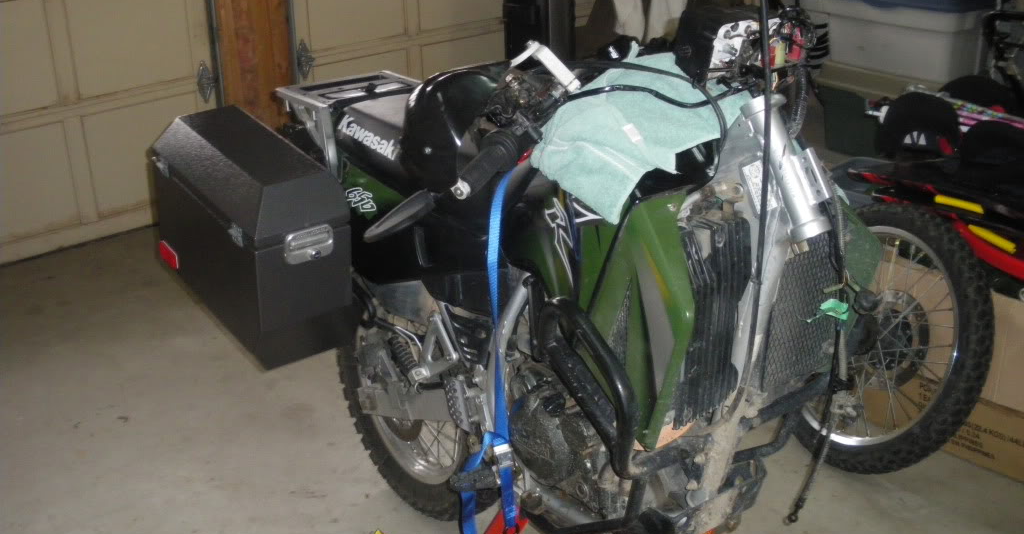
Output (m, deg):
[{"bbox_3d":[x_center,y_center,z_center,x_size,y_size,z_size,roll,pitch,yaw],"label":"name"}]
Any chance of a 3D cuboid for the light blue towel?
[{"bbox_3d":[0.186,-0.204,1.520,0.345,0.160,0.310,-17,29,-32],"label":"light blue towel"}]

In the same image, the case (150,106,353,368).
[{"bbox_3d":[-0.555,-0.092,2.233,0.194,0.361,0.547,-18,35,-32],"label":"case"}]

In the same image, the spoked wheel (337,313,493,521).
[{"bbox_3d":[-0.208,0.260,2.435,0.140,0.650,0.650,-17,29,-32],"label":"spoked wheel"}]

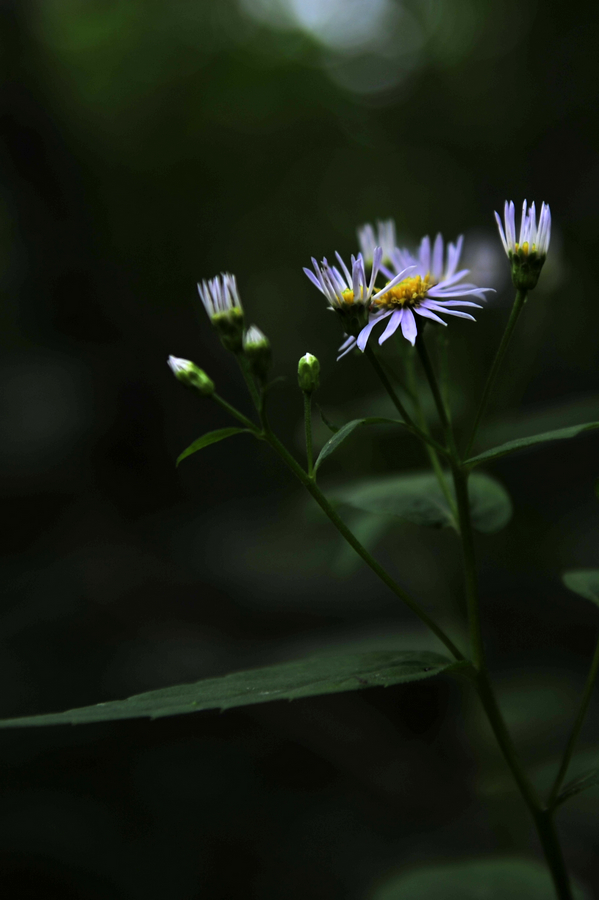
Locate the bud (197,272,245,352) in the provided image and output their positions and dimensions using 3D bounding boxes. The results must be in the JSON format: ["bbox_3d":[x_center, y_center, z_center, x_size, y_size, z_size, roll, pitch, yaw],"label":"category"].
[{"bbox_3d":[-0.019,-0.034,0.298,0.011,0.019,0.011,-15,3,0],"label":"bud"}]

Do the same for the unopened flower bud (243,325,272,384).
[{"bbox_3d":[-0.011,-0.024,0.300,0.007,0.015,0.007,-8,3,0],"label":"unopened flower bud"}]

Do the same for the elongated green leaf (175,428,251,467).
[{"bbox_3d":[-0.021,-0.001,0.290,0.019,0.004,0.005,-31,30,-4],"label":"elongated green leaf"}]

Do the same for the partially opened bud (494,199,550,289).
[{"bbox_3d":[0.054,-0.049,0.290,0.013,0.021,0.013,-2,5,0],"label":"partially opened bud"}]

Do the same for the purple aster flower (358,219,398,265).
[{"bbox_3d":[0.021,-0.054,0.325,0.011,0.018,0.011,-3,5,0],"label":"purple aster flower"}]

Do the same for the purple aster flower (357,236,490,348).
[{"bbox_3d":[0.029,-0.038,0.290,0.034,0.019,0.034,-11,31,3],"label":"purple aster flower"}]

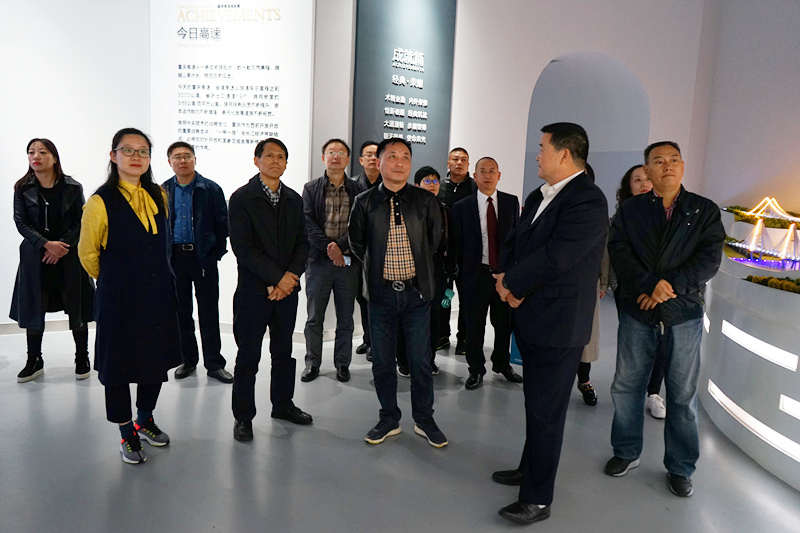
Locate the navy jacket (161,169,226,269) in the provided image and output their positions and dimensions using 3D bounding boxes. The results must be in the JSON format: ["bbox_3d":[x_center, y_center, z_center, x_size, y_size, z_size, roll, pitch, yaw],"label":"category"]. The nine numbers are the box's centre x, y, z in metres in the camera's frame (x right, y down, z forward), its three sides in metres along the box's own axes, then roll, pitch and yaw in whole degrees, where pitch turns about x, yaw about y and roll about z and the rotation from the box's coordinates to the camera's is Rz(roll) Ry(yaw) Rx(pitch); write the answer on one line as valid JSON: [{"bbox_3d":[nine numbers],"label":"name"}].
[{"bbox_3d":[-1.481,-0.310,4.416,0.550,0.710,0.320,1,8,-14],"label":"navy jacket"}]

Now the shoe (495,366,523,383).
[{"bbox_3d":[0.871,0.838,4.980,0.100,0.106,0.285,-2,9,-36],"label":"shoe"}]

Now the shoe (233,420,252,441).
[{"bbox_3d":[-0.910,0.921,3.645,0.105,0.106,0.280,1,7,-12],"label":"shoe"}]

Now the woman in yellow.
[{"bbox_3d":[-1.403,0.150,3.280,0.510,1.670,0.390,-4,9,-42],"label":"woman in yellow"}]

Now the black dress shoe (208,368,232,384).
[{"bbox_3d":[-1.321,0.786,4.587,0.280,0.106,0.100,8,9,35],"label":"black dress shoe"}]

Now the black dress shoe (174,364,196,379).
[{"bbox_3d":[-1.581,0.738,4.640,0.105,0.105,0.285,3,8,6],"label":"black dress shoe"}]

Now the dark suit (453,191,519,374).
[{"bbox_3d":[0.663,0.137,4.764,0.530,1.430,0.320,2,7,-3],"label":"dark suit"}]

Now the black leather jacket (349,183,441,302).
[{"bbox_3d":[-0.026,-0.141,3.554,0.550,0.680,0.340,2,8,-4],"label":"black leather jacket"}]

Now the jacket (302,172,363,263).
[{"bbox_3d":[-0.508,-0.374,4.649,0.500,0.660,0.310,2,7,-4],"label":"jacket"}]

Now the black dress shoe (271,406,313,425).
[{"bbox_3d":[-0.669,0.888,3.847,0.285,0.105,0.105,6,9,25],"label":"black dress shoe"}]

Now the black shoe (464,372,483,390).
[{"bbox_3d":[0.553,0.832,4.676,0.105,0.105,0.285,5,8,17],"label":"black shoe"}]

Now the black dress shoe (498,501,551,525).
[{"bbox_3d":[0.567,1.091,2.825,0.265,0.105,0.100,1,7,-10],"label":"black dress shoe"}]

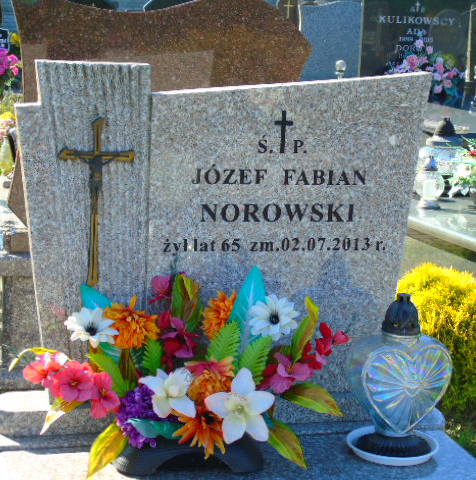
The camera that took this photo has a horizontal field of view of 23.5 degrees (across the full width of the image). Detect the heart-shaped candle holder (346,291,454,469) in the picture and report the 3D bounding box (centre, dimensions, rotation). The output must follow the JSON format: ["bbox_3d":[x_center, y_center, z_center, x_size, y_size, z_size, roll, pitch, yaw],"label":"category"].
[{"bbox_3d":[0.315,0.266,2.273,0.185,0.325,0.175,0,11,-12],"label":"heart-shaped candle holder"}]

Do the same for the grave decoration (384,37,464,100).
[{"bbox_3d":[1.358,-1.235,8.300,0.550,0.470,0.380,0,11,-12],"label":"grave decoration"}]

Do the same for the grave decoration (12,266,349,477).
[{"bbox_3d":[-0.124,0.240,2.212,0.610,0.370,0.280,0,11,-12],"label":"grave decoration"}]

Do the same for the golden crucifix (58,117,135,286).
[{"bbox_3d":[-0.275,-0.075,2.236,0.150,0.338,0.030,0,11,-12],"label":"golden crucifix"}]

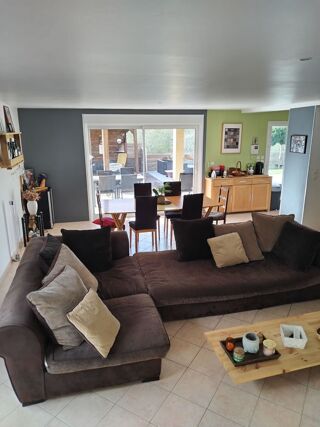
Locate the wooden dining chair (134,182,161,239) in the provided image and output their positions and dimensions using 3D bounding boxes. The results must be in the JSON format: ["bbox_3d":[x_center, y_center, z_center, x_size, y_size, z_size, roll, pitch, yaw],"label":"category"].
[{"bbox_3d":[-0.270,-0.024,6.312,0.420,1.030,0.490,-5,16,-17],"label":"wooden dining chair"}]

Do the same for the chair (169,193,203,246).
[{"bbox_3d":[0.467,0.129,5.754,0.420,1.030,0.490,-7,17,-22],"label":"chair"}]

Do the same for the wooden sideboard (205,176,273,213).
[{"bbox_3d":[1.975,-0.470,8.137,1.640,0.890,0.430,-4,16,-14],"label":"wooden sideboard"}]

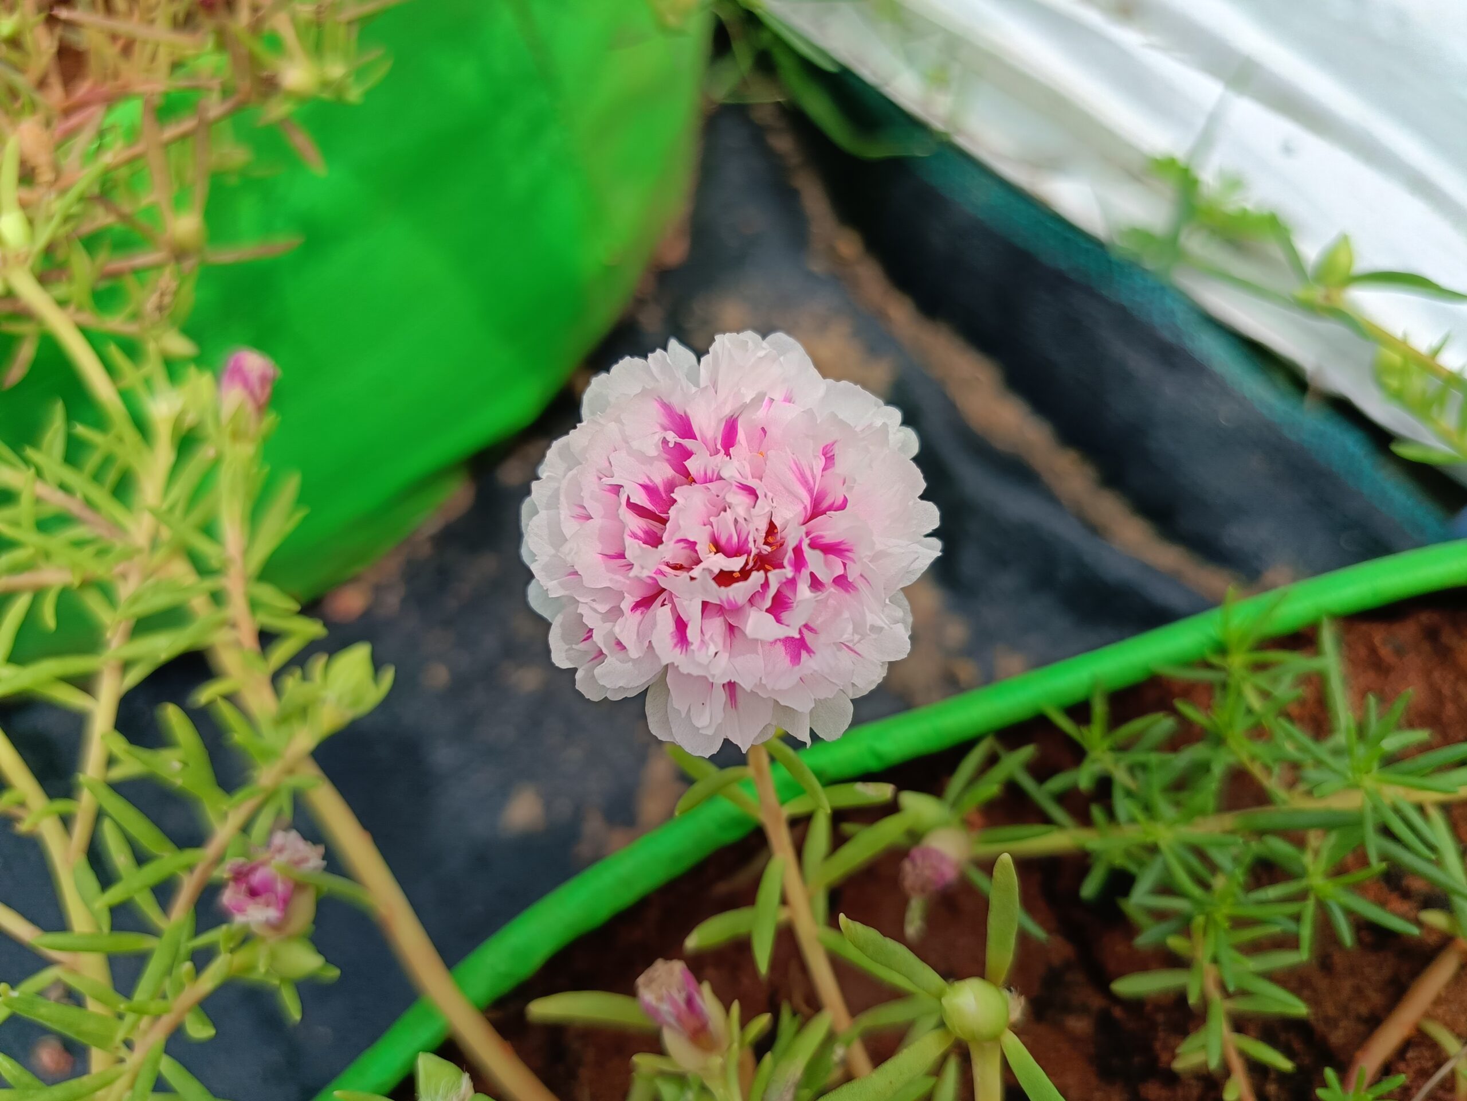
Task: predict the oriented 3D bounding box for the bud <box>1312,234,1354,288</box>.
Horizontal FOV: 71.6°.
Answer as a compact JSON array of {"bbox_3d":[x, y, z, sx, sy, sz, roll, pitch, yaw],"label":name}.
[{"bbox_3d":[0.130,-0.062,0.220,0.007,0.011,0.007,19,24,5],"label":"bud"}]

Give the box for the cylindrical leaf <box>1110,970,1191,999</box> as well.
[{"bbox_3d":[0.076,0.079,0.185,0.015,0.004,0.004,-7,44,-6],"label":"cylindrical leaf"}]

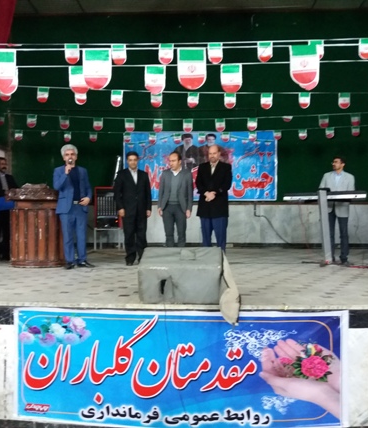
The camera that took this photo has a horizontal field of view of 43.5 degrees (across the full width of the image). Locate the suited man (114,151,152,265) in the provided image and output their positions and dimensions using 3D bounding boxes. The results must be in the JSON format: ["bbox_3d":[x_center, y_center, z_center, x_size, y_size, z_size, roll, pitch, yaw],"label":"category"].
[{"bbox_3d":[-0.782,-0.090,7.070,0.560,1.723,0.350,0,-1,-6],"label":"suited man"}]

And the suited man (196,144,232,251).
[{"bbox_3d":[0.443,-0.133,6.920,0.540,1.807,0.380,0,-1,6],"label":"suited man"}]

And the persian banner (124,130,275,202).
[{"bbox_3d":[0.373,-1.060,10.250,3.400,1.520,0.030,0,-1,4],"label":"persian banner"}]

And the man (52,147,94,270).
[{"bbox_3d":[-1.571,-0.109,6.560,0.550,1.753,0.420,0,-1,-16],"label":"man"}]

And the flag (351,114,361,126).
[{"bbox_3d":[2.988,-1.623,8.000,0.166,0.215,0.020,0,-1,4],"label":"flag"}]

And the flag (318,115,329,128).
[{"bbox_3d":[2.435,-1.599,8.000,0.172,0.220,0.020,0,-1,4],"label":"flag"}]

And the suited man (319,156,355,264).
[{"bbox_3d":[2.496,-0.074,7.500,0.560,1.696,0.400,0,-1,17],"label":"suited man"}]

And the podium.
[{"bbox_3d":[-2.175,0.167,6.850,0.900,1.200,0.650,0,-1,0],"label":"podium"}]

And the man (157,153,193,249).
[{"bbox_3d":[-0.131,-0.090,7.080,0.530,1.723,0.340,0,-1,2],"label":"man"}]

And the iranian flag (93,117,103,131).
[{"bbox_3d":[-1.498,-1.571,8.100,0.170,0.230,0.020,0,-1,4],"label":"iranian flag"}]

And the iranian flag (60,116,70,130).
[{"bbox_3d":[-2.091,-1.593,8.100,0.170,0.230,0.020,0,-1,4],"label":"iranian flag"}]

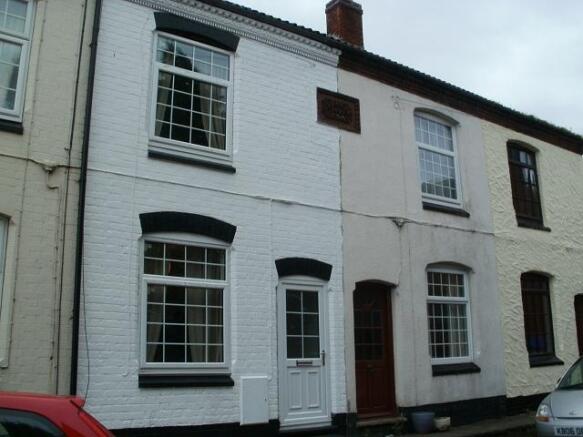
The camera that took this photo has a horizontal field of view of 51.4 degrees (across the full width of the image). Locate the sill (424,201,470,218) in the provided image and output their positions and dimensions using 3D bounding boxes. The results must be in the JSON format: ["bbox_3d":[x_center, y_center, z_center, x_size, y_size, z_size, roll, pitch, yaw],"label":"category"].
[{"bbox_3d":[2.578,-0.135,10.269,1.160,0.149,0.140,8,-14,-34],"label":"sill"}]

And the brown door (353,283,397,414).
[{"bbox_3d":[1.186,1.921,8.989,0.862,1.984,0.080,8,-14,-34],"label":"brown door"}]

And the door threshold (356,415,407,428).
[{"bbox_3d":[1.233,2.896,8.711,0.988,0.117,0.240,8,-14,-34],"label":"door threshold"}]

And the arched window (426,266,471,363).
[{"bbox_3d":[2.569,1.550,10.020,1.148,1.645,0.100,8,-14,-34],"label":"arched window"}]

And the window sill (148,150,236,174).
[{"bbox_3d":[-1.259,-0.695,7.651,1.204,0.132,0.140,8,-14,-34],"label":"window sill"}]

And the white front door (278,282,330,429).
[{"bbox_3d":[0.158,1.793,8.208,0.880,1.992,0.080,8,-14,-34],"label":"white front door"}]

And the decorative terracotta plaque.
[{"bbox_3d":[0.716,-1.632,9.260,0.843,0.575,0.050,8,-14,-34],"label":"decorative terracotta plaque"}]

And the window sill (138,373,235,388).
[{"bbox_3d":[-1.232,1.908,7.103,1.204,0.139,0.140,8,-14,-34],"label":"window sill"}]

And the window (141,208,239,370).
[{"bbox_3d":[-1.270,0.891,7.348,1.305,1.938,0.120,8,-14,-34],"label":"window"}]

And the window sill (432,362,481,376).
[{"bbox_3d":[2.605,2.425,9.730,1.160,0.167,0.140,8,-14,-34],"label":"window sill"}]

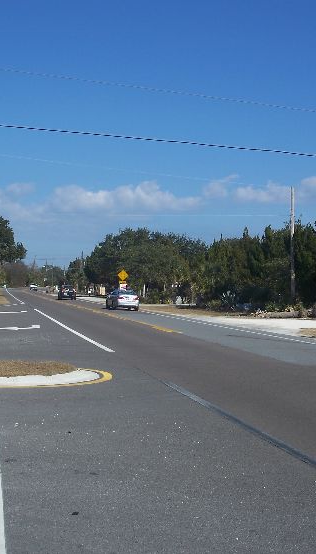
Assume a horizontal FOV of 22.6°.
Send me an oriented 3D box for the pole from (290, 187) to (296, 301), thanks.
[{"bbox_3d":[8.646,-1.792,50.500,0.260,8.000,0.260,0,0,-12],"label":"pole"}]

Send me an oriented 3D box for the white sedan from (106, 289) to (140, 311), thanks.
[{"bbox_3d":[-2.579,1.654,57.000,1.820,1.470,4.800,0,0,-12],"label":"white sedan"}]

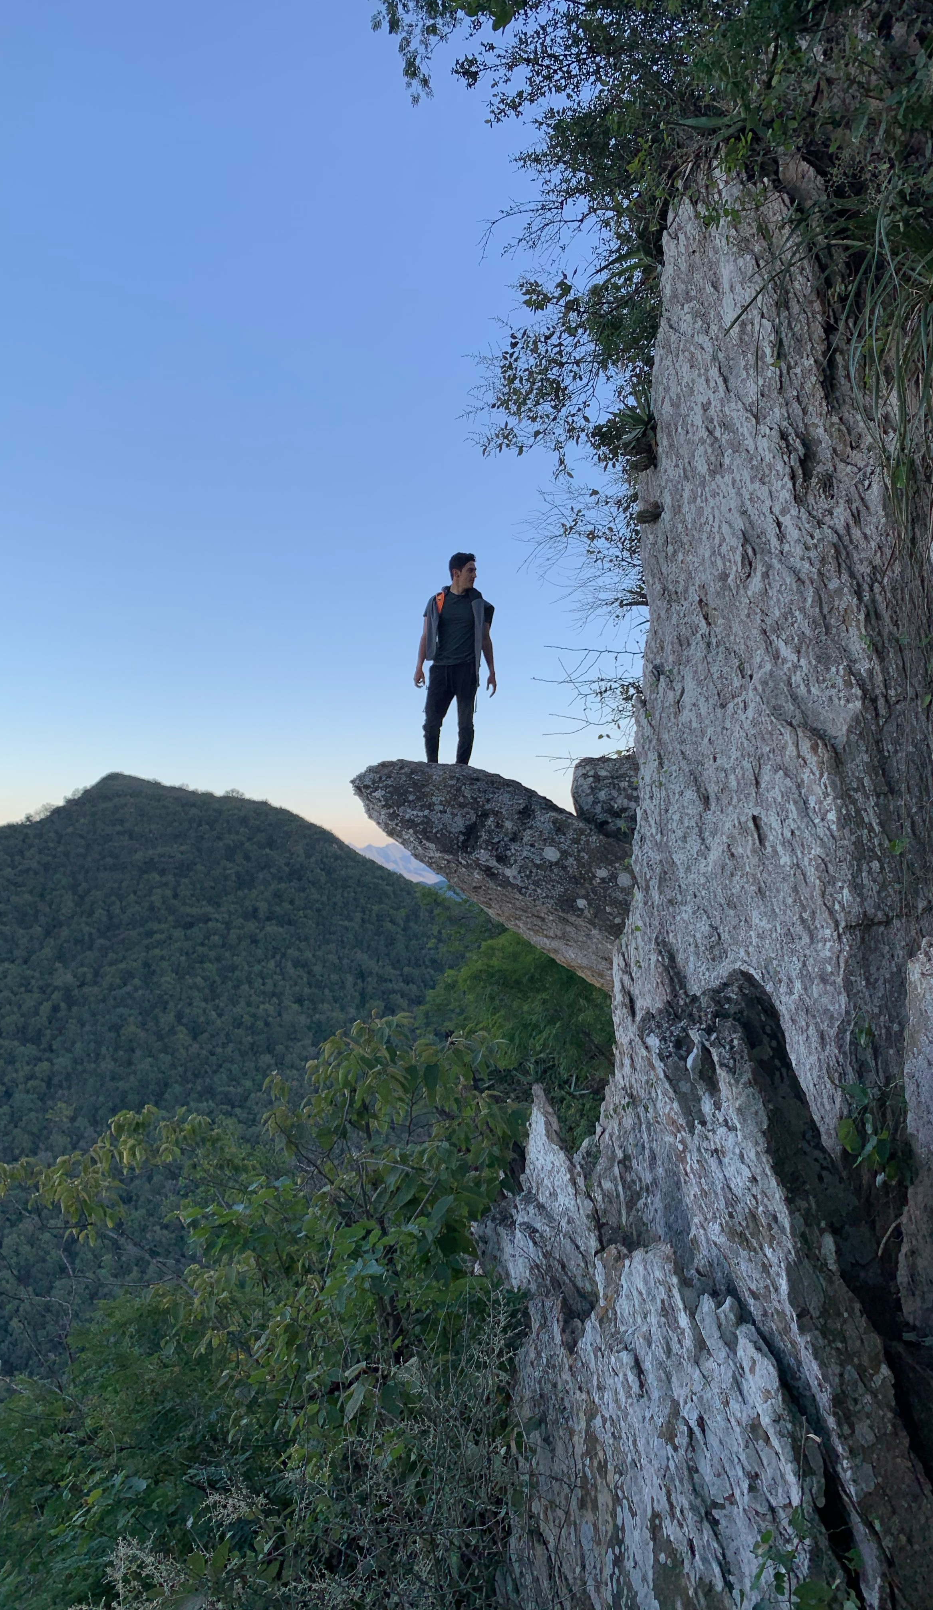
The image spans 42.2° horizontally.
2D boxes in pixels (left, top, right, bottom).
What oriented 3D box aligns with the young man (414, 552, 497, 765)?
[{"bbox_3d":[-0.080,-1.040,9.200,0.620,1.760,0.360,-1,-5,7],"label":"young man"}]

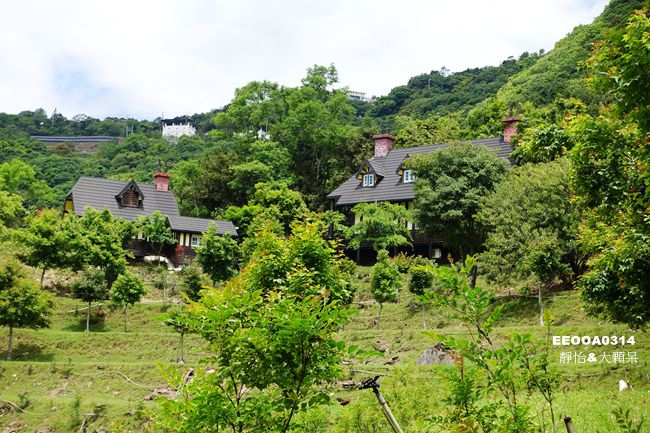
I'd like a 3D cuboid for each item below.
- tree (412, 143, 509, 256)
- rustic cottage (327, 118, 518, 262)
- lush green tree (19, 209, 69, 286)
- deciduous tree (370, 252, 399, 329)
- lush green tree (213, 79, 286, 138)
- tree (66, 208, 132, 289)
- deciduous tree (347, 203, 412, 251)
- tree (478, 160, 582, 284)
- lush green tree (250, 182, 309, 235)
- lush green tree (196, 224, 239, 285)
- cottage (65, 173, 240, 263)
[{"bbox_3d":[8.164,-0.964,68.509,5.780,6.990,5.490,0,-7,0],"label":"tree"},{"bbox_3d":[7.109,-1.419,78.667,11.500,8.800,8.000,-5,-9,35],"label":"rustic cottage"},{"bbox_3d":[-15.374,1.693,62.103,2.730,4.260,2.590,0,-7,0],"label":"lush green tree"},{"bbox_3d":[2.651,3.199,49.827,1.310,3.420,1.250,0,-7,0],"label":"deciduous tree"},{"bbox_3d":[-7.693,-9.403,114.356,7.240,8.550,6.880,0,-7,0],"label":"lush green tree"},{"bbox_3d":[-12.498,1.766,62.743,3.750,4.410,3.560,0,-7,0],"label":"tree"},{"bbox_3d":[3.337,0.873,70.916,3.990,3.490,3.790,0,-7,0],"label":"deciduous tree"},{"bbox_3d":[10.974,0.322,61.020,5.690,6.870,5.400,0,-7,0],"label":"tree"},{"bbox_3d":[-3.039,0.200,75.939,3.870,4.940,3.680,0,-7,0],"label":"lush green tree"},{"bbox_3d":[-6.490,2.355,68.654,2.540,3.740,2.410,0,-7,0],"label":"lush green tree"},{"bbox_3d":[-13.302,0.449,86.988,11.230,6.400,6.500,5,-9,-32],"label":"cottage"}]

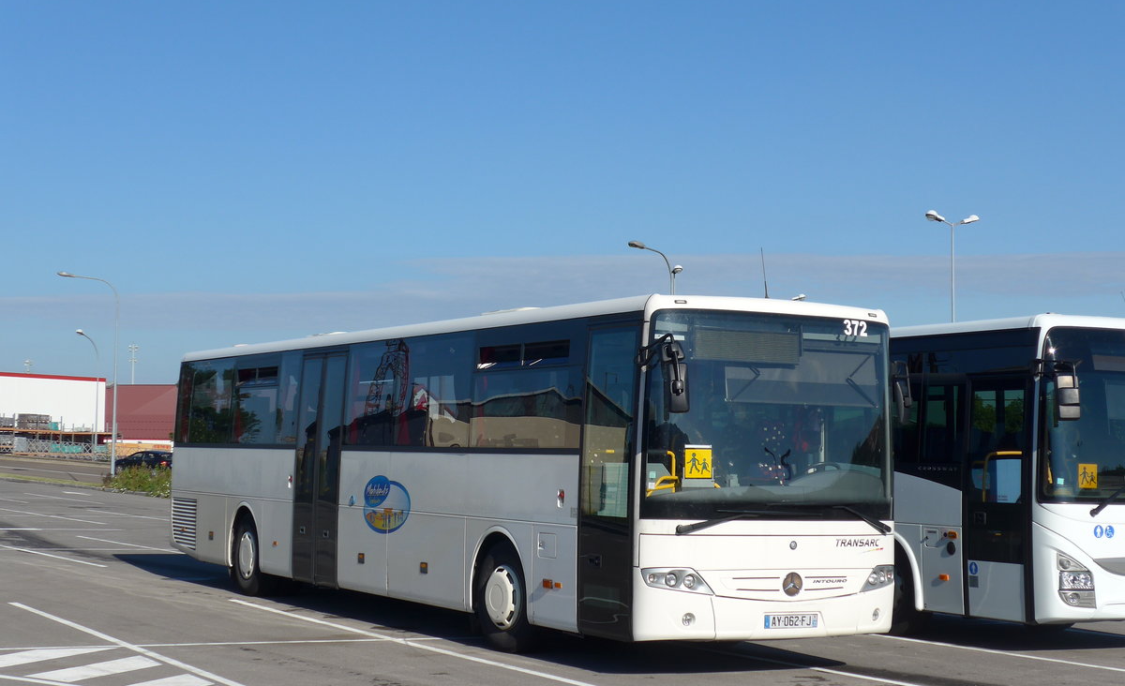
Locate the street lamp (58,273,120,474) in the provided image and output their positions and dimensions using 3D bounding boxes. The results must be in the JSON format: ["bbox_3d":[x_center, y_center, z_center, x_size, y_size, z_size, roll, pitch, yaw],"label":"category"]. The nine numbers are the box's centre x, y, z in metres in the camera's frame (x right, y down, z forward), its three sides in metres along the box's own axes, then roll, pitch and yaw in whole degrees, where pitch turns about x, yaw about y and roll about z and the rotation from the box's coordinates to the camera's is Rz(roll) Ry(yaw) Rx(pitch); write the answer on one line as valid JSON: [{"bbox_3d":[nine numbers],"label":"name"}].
[{"bbox_3d":[-20.896,1.540,84.310,2.550,9.416,0.320,2,-3,-21],"label":"street lamp"}]

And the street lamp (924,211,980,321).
[{"bbox_3d":[11.515,0.655,56.739,1.860,9.156,0.350,3,-4,-28],"label":"street lamp"}]

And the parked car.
[{"bbox_3d":[-24.341,7.080,112.000,4.250,1.470,1.780,-1,-4,25],"label":"parked car"}]

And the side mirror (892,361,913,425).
[{"bbox_3d":[2.866,0.415,16.150,0.200,0.530,0.230,-2,-4,42],"label":"side mirror"}]

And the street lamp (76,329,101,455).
[{"bbox_3d":[-34.546,3.804,139.448,1.520,9.800,0.350,2,-4,-24],"label":"street lamp"}]

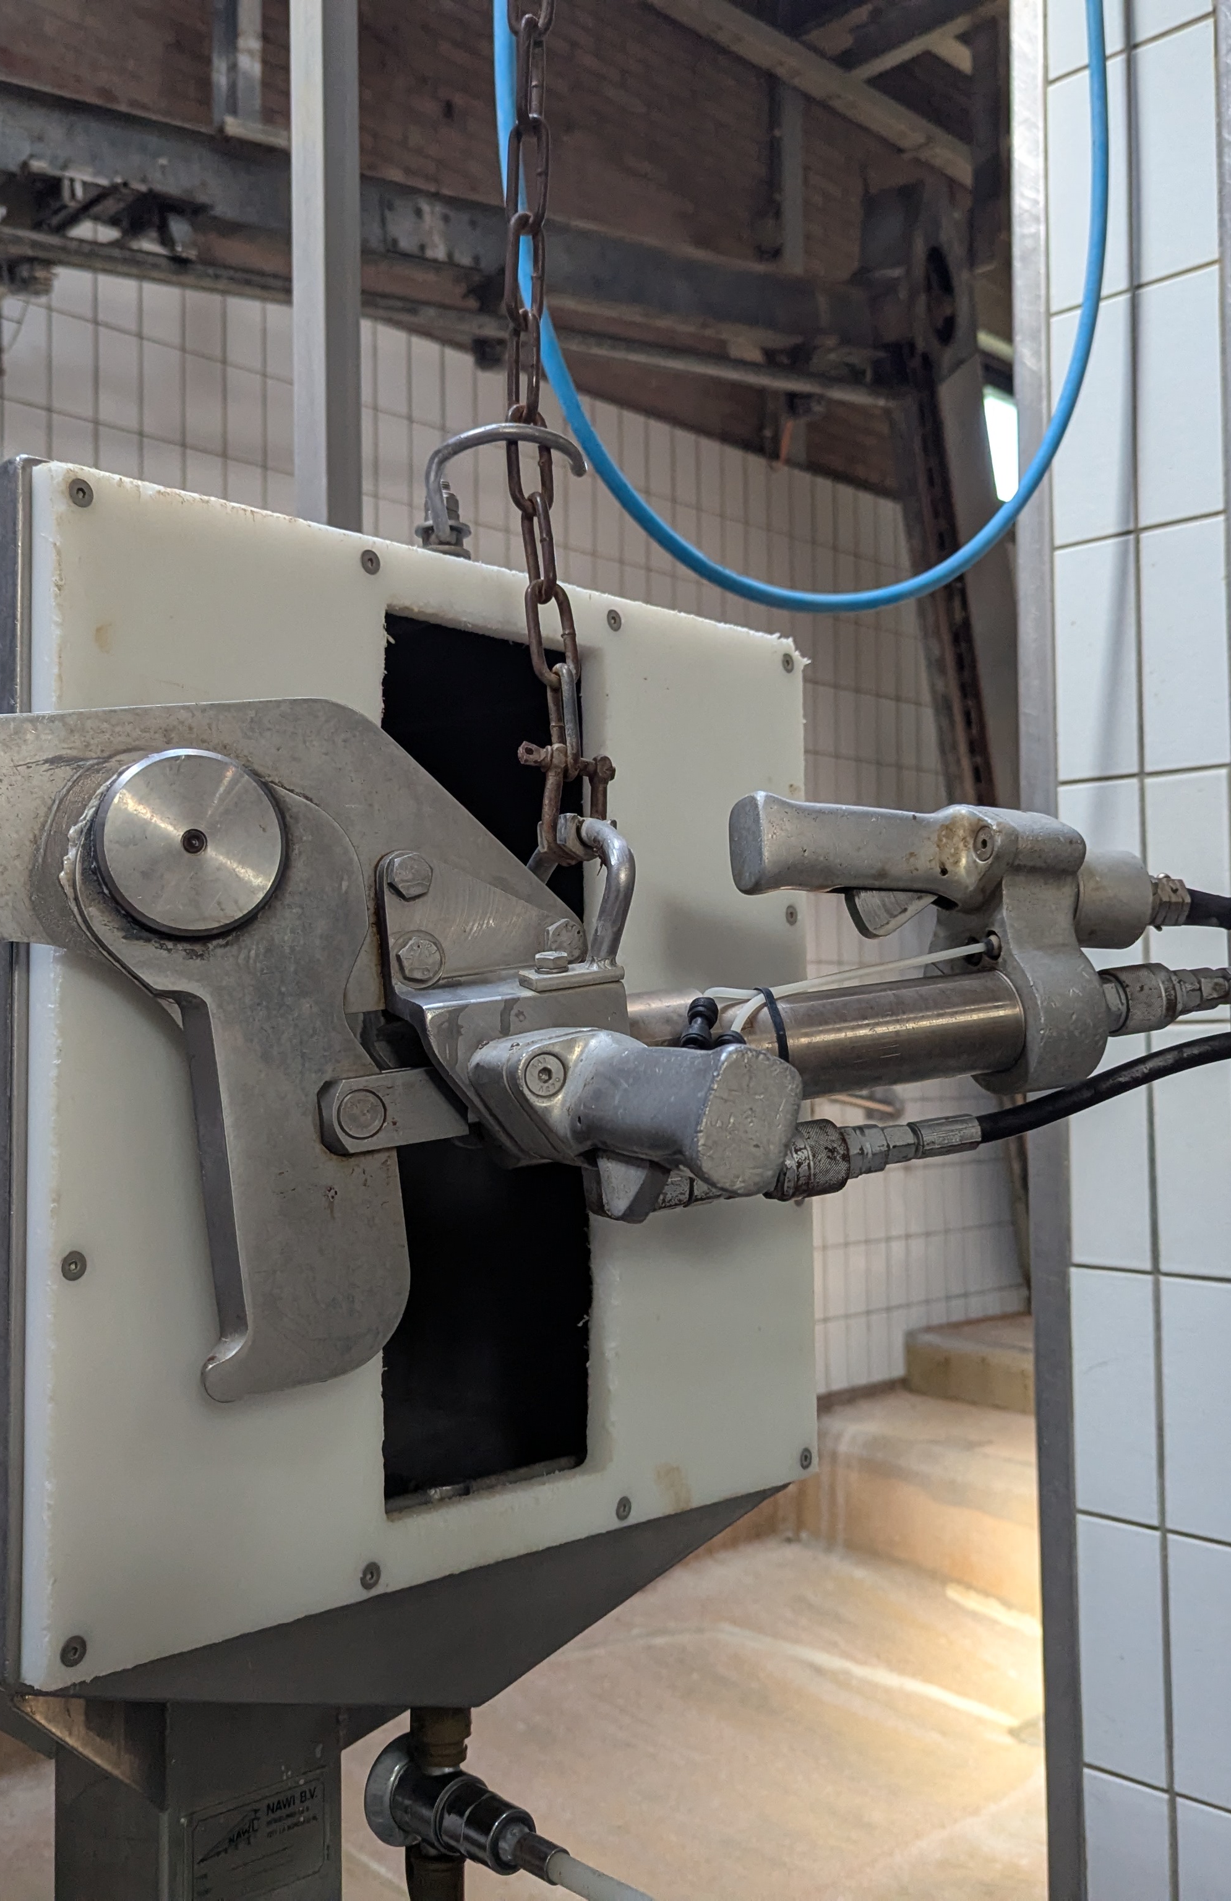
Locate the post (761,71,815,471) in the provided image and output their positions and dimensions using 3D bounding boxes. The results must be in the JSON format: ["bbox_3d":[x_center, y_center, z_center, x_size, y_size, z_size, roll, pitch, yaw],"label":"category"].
[{"bbox_3d":[0.579,-2.343,6.045,0.115,1.360,0.090,3,-4,-44],"label":"post"}]

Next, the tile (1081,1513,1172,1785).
[{"bbox_3d":[0.500,0.685,1.719,0.088,0.239,0.012,-3,-4,43],"label":"tile"}]

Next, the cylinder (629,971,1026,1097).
[{"bbox_3d":[0.108,0.043,0.844,0.220,0.051,0.051,-3,-1,-28],"label":"cylinder"}]

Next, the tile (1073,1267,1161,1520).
[{"bbox_3d":[0.498,0.441,1.733,0.088,0.239,0.012,-3,-4,43],"label":"tile"}]

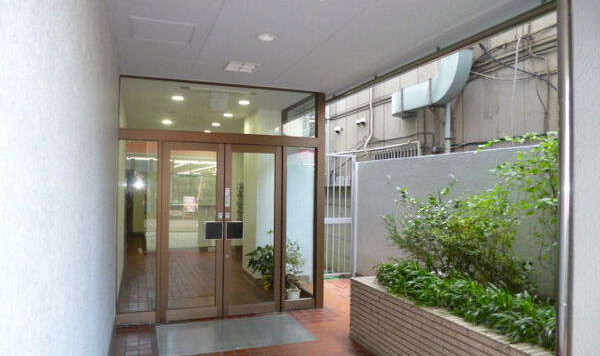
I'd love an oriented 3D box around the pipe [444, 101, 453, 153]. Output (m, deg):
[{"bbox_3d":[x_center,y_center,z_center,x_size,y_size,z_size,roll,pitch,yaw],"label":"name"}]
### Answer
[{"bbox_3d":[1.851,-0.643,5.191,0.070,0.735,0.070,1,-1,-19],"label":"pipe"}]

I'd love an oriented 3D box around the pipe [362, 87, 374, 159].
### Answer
[{"bbox_3d":[1.191,-0.949,7.181,0.080,1.274,0.200,1,-1,-19],"label":"pipe"}]

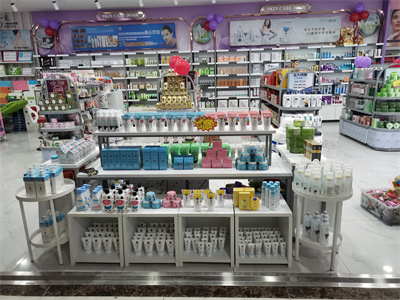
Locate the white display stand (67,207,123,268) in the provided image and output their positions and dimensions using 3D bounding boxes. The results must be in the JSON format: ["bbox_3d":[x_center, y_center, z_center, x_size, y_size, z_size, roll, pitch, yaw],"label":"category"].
[{"bbox_3d":[-0.736,0.609,2.345,0.395,0.419,0.382,-1,14,3],"label":"white display stand"}]

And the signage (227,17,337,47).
[{"bbox_3d":[2.543,-3.524,8.943,3.240,0.690,0.060,-1,13,3],"label":"signage"}]

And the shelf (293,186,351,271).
[{"bbox_3d":[0.924,0.558,2.320,0.420,0.600,0.420,-1,13,3],"label":"shelf"}]

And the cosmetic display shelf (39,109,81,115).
[{"bbox_3d":[-2.361,-0.647,5.123,0.660,0.060,0.320,-2,13,-3],"label":"cosmetic display shelf"}]

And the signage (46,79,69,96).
[{"bbox_3d":[-2.173,-0.944,4.612,0.327,0.271,0.027,-1,14,3],"label":"signage"}]

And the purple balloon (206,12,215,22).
[{"bbox_3d":[0.321,-3.869,8.772,0.260,0.280,0.260,-1,13,3],"label":"purple balloon"}]

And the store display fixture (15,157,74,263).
[{"bbox_3d":[-1.209,0.516,2.432,0.420,0.740,0.420,-1,13,3],"label":"store display fixture"}]

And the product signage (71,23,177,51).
[{"bbox_3d":[-2.105,-3.109,8.317,2.934,0.654,0.054,-1,14,3],"label":"product signage"}]

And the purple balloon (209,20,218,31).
[{"bbox_3d":[0.362,-3.262,7.883,0.247,0.262,0.247,-1,14,3],"label":"purple balloon"}]

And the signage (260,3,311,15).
[{"bbox_3d":[2.496,-4.090,8.720,1.460,0.280,0.100,-1,13,3],"label":"signage"}]

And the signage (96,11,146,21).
[{"bbox_3d":[-2.111,-3.602,8.085,1.356,0.232,0.107,-1,14,3],"label":"signage"}]

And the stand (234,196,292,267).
[{"bbox_3d":[0.452,0.592,2.283,0.399,0.419,0.382,-1,14,3],"label":"stand"}]

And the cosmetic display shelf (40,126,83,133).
[{"bbox_3d":[-2.345,-0.365,5.137,0.710,0.060,0.320,-2,13,-3],"label":"cosmetic display shelf"}]

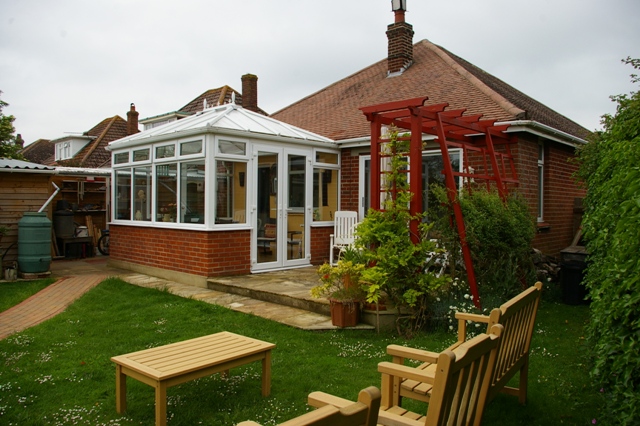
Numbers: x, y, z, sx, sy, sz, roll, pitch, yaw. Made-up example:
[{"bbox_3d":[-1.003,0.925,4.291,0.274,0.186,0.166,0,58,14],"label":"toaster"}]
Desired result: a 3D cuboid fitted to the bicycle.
[{"bbox_3d":[-4.930,0.589,12.300,1.500,0.920,0.550,-1,1,-37],"label":"bicycle"}]

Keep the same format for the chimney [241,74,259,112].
[{"bbox_3d":[-2.883,-4.936,19.700,0.520,1.500,0.520,1,1,43],"label":"chimney"}]

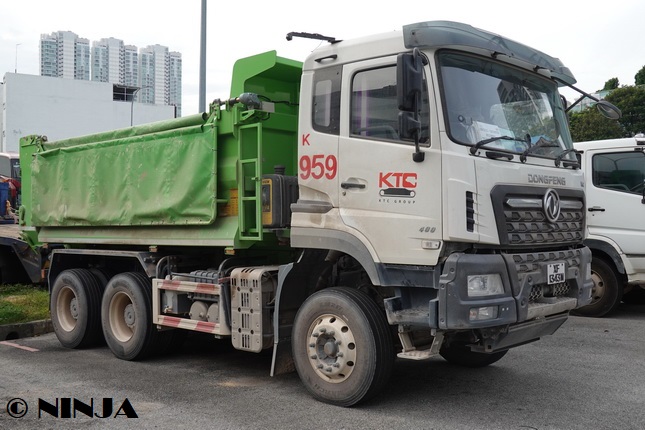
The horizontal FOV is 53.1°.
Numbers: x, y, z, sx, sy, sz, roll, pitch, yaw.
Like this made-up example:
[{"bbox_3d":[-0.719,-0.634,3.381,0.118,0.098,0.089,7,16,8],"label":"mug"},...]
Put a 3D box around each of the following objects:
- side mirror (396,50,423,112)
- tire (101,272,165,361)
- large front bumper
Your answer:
[{"bbox_3d":[0.667,-1.013,4.929,0.200,0.440,0.110,1,-2,-39],"label":"side mirror"},{"bbox_3d":[-2.338,1.250,7.939,1.050,1.050,0.290,-1,-2,41],"label":"tire"},{"bbox_3d":[1.859,0.599,5.730,0.470,0.585,2.460,-1,-2,41],"label":"large front bumper"}]

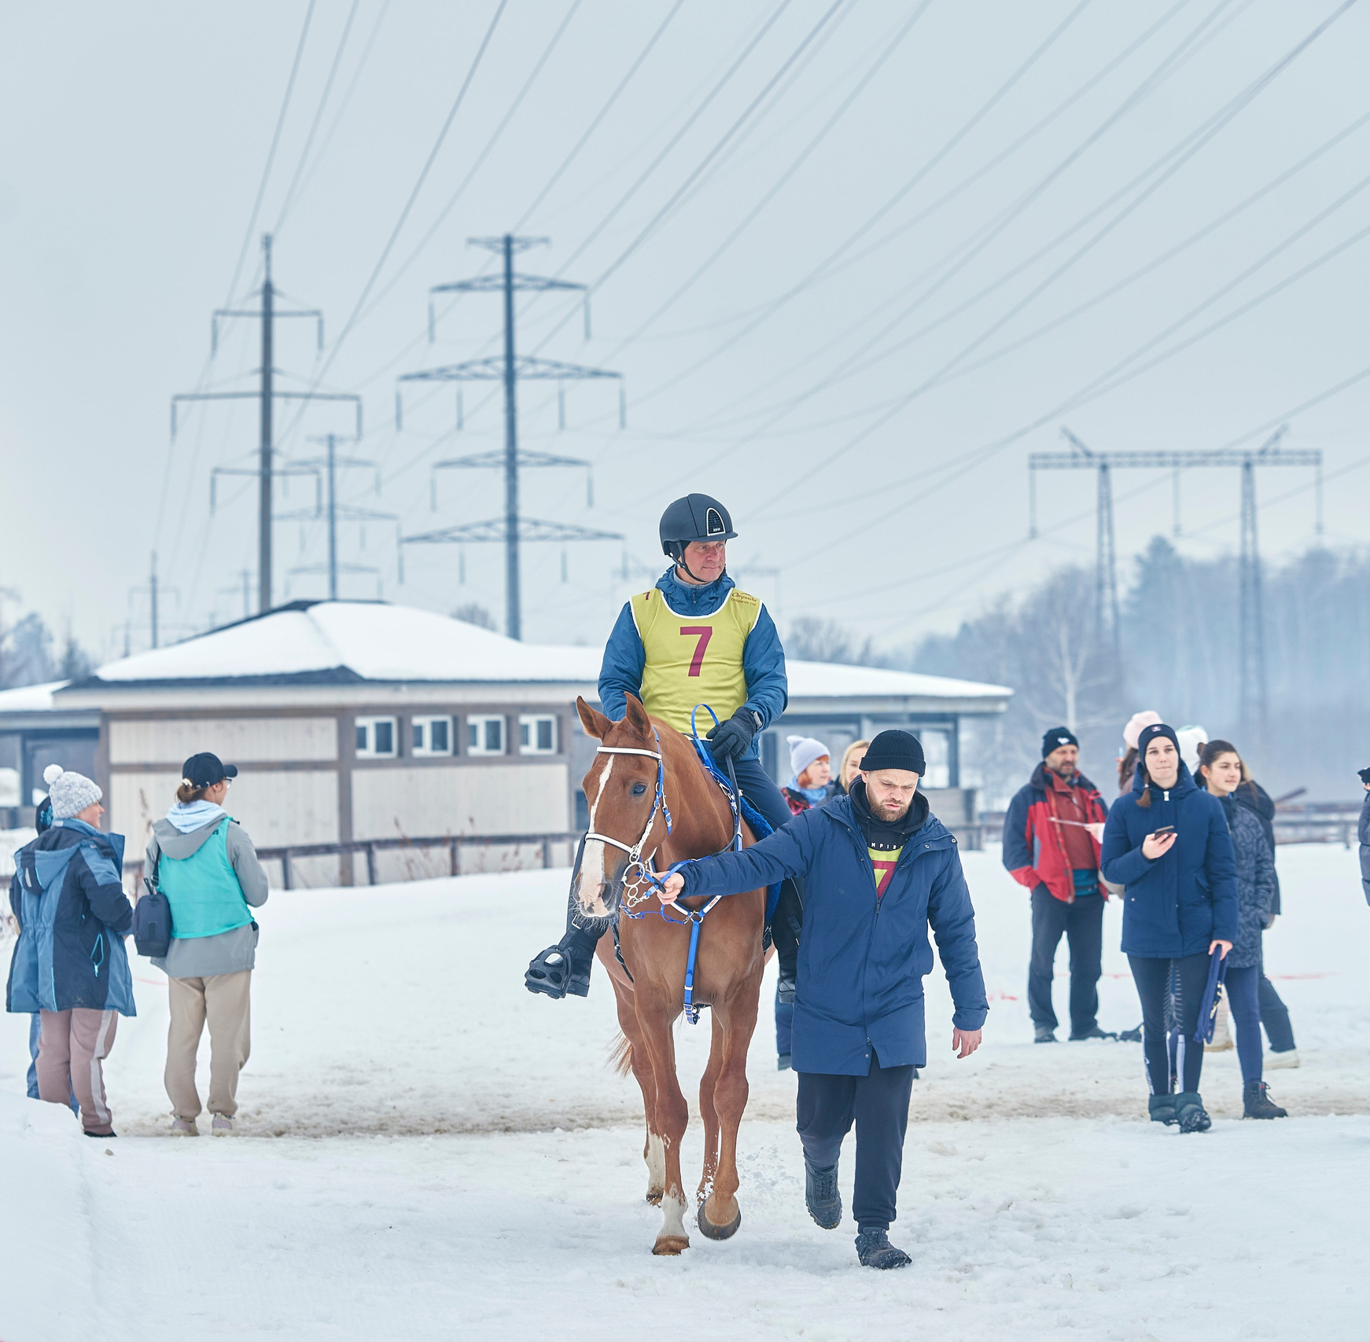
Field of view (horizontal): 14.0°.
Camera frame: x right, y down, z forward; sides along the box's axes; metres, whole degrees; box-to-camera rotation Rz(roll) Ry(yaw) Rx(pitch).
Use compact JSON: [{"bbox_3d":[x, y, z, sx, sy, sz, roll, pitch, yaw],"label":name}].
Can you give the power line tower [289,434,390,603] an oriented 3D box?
[{"bbox_3d":[-28.371,-4.876,454.830,10.500,29.000,1.400,-1,-1,-6],"label":"power line tower"}]

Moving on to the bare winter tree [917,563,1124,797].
[{"bbox_3d":[17.215,0.762,284.927,10.500,12.500,10.500,-1,-1,0],"label":"bare winter tree"}]

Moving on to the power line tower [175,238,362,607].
[{"bbox_3d":[-15.715,-5.536,211.871,7.200,22.000,0.700,-1,-1,-6],"label":"power line tower"}]

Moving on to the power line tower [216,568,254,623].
[{"bbox_3d":[-53.814,2.239,689.827,10.500,29.500,1.400,-1,-1,-6],"label":"power line tower"}]

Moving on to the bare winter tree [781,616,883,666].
[{"bbox_3d":[8.223,1.306,309.949,6.000,8.800,6.000,-1,-1,0],"label":"bare winter tree"}]

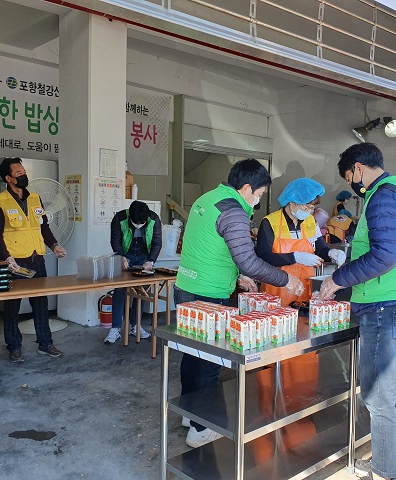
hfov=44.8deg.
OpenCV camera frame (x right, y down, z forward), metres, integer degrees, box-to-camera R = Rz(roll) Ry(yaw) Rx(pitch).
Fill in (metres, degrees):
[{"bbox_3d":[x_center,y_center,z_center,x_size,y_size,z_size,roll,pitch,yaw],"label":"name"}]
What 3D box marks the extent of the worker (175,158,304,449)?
[{"bbox_3d":[0.244,0.341,2.900,0.600,1.640,0.500,-1,3,-35],"label":"worker"}]

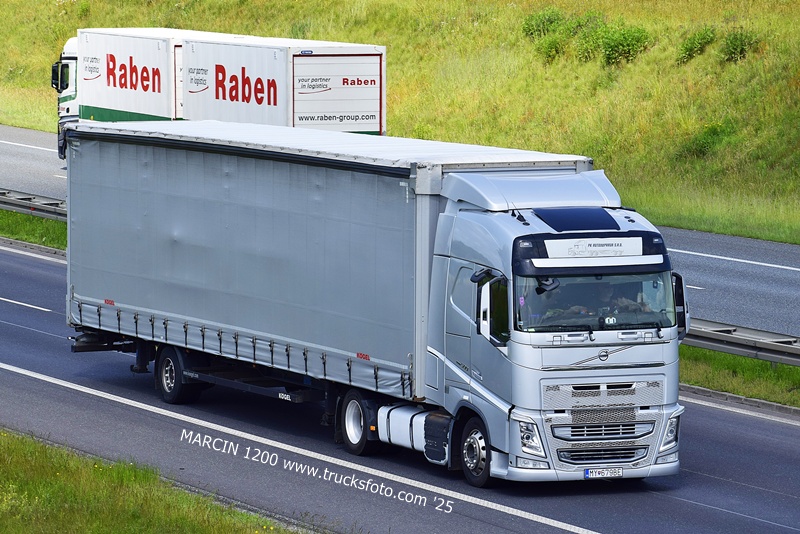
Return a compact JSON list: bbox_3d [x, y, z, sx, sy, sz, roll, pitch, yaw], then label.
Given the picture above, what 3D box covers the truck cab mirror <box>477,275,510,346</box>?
[{"bbox_3d":[1.170,0.562,47.099,0.360,0.860,0.190,-3,5,-25],"label":"truck cab mirror"}]

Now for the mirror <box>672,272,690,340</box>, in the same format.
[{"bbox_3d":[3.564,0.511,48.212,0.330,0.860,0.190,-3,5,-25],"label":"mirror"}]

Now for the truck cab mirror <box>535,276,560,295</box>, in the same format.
[{"bbox_3d":[1.856,0.237,46.897,0.250,0.200,0.220,-3,5,-25],"label":"truck cab mirror"}]

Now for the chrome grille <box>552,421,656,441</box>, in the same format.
[{"bbox_3d":[2.582,2.091,47.377,1.390,0.220,0.140,-3,5,-25],"label":"chrome grille"}]

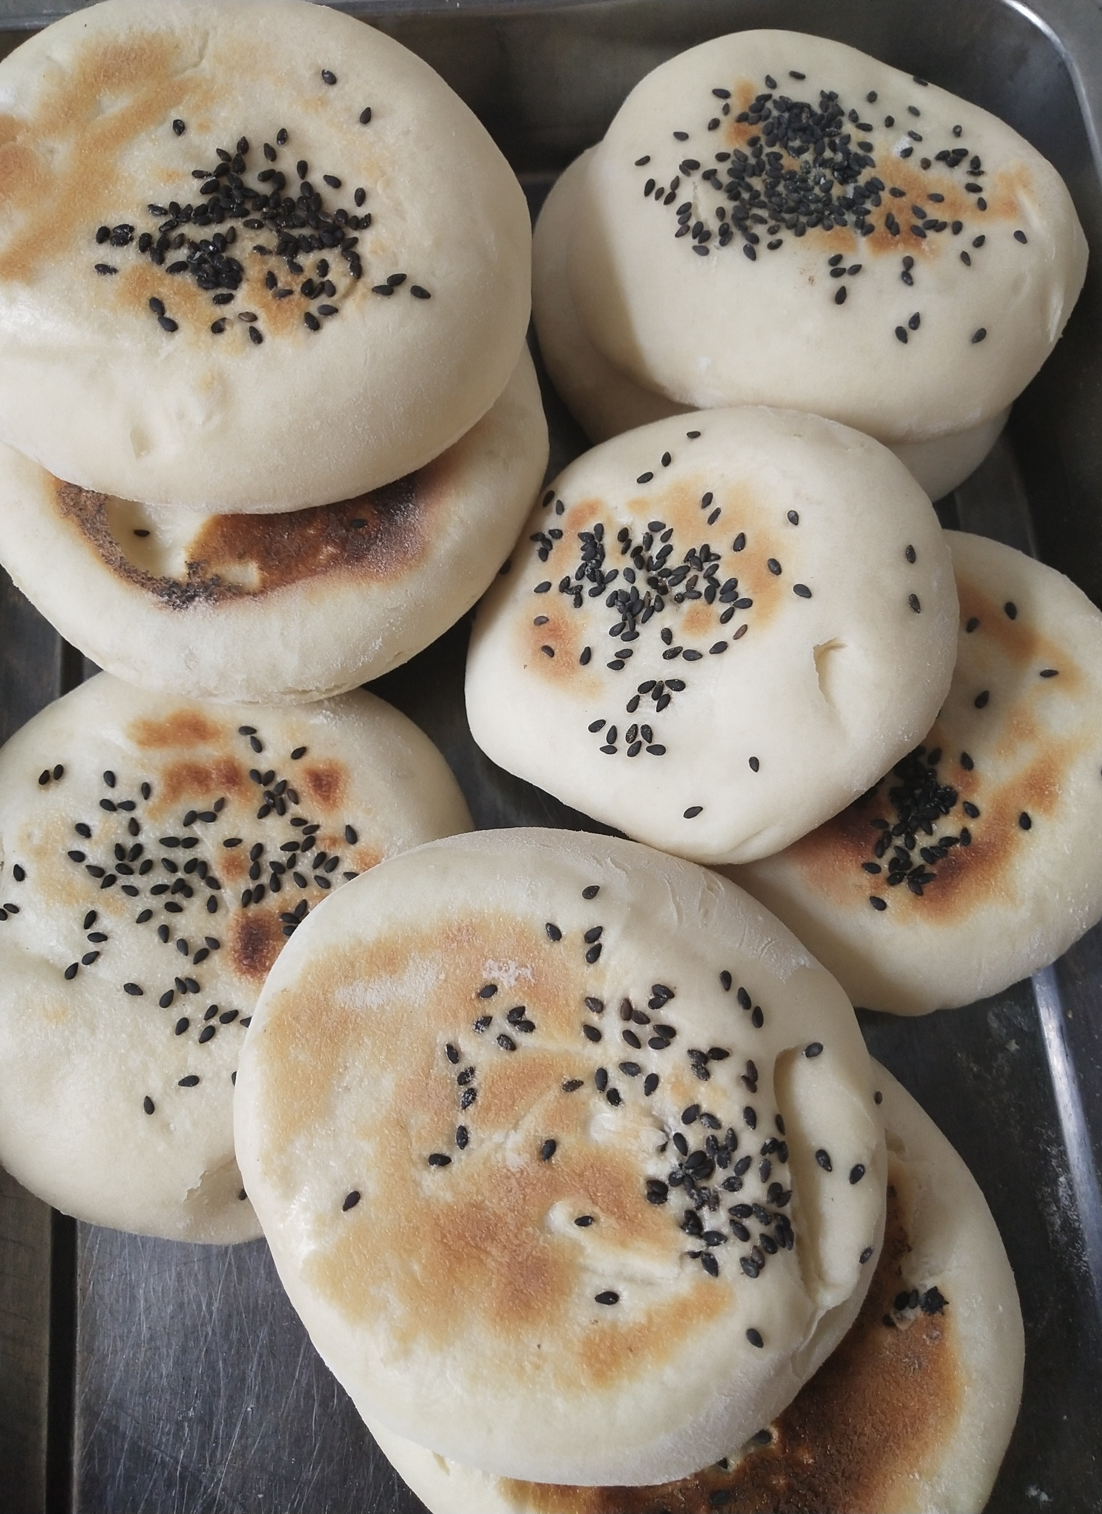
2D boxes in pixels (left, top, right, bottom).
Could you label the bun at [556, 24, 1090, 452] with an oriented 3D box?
[{"bbox_3d":[0.055,-0.103,0.260,0.102,0.033,0.089,0,75,-4],"label":"bun"}]

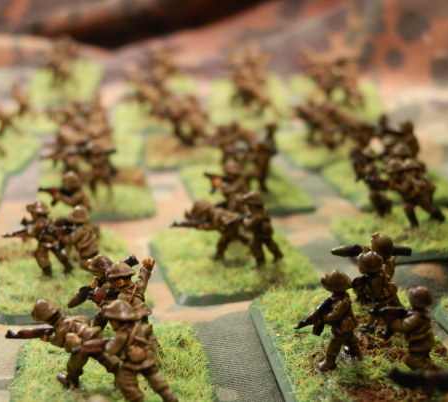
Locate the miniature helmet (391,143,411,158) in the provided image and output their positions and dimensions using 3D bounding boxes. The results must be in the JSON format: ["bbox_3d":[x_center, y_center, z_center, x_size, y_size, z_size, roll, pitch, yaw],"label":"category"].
[{"bbox_3d":[0.045,-0.013,0.241,0.005,0.003,0.005,-1,15,0],"label":"miniature helmet"}]

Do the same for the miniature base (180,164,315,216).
[{"bbox_3d":[0.005,-0.004,0.279,0.032,0.004,0.050,-4,15,-8],"label":"miniature base"}]

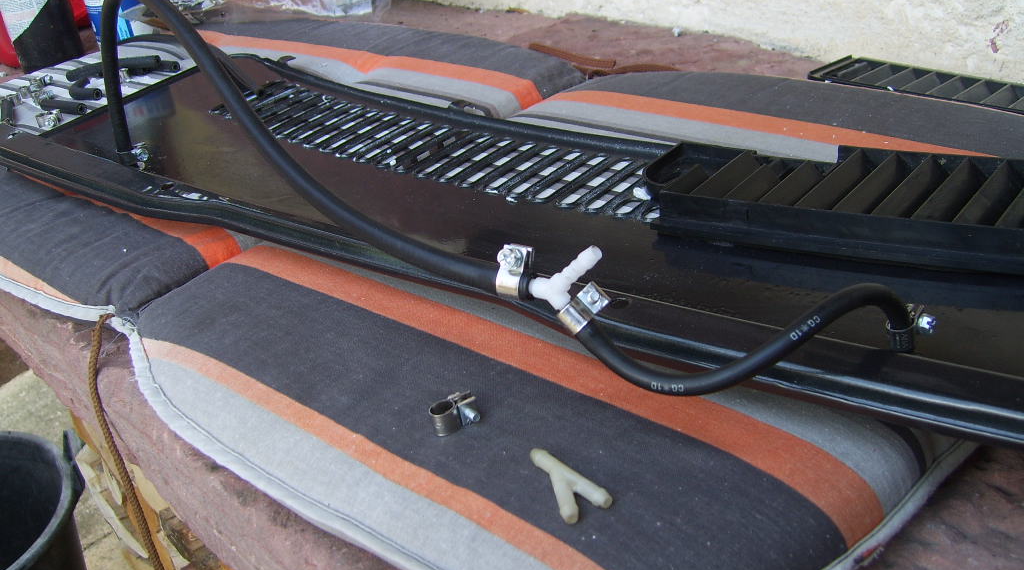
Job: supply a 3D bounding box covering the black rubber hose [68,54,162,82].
[{"bbox_3d":[-0.311,-0.170,0.882,0.075,0.013,0.016,-5,31,5],"label":"black rubber hose"}]

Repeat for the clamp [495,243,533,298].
[{"bbox_3d":[0.001,-0.005,0.441,0.009,0.021,0.015,13,16,24],"label":"clamp"}]

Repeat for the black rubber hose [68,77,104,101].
[{"bbox_3d":[-0.326,-0.150,0.862,0.028,0.011,0.020,9,35,27],"label":"black rubber hose"}]

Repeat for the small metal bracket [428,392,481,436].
[{"bbox_3d":[-0.024,0.053,0.460,0.020,0.011,0.015,-17,32,-14],"label":"small metal bracket"}]

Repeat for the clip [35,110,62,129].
[{"bbox_3d":[-0.365,-0.130,0.885,0.020,0.013,0.014,-15,34,-13],"label":"clip"}]

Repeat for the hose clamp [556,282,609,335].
[{"bbox_3d":[0.028,0.009,0.445,0.021,0.010,0.015,-43,7,0],"label":"hose clamp"}]

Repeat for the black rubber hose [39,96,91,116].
[{"bbox_3d":[-0.329,-0.132,0.827,0.055,0.010,0.010,13,37,35],"label":"black rubber hose"}]

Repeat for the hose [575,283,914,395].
[{"bbox_3d":[0.092,0.019,0.455,0.143,0.054,0.022,-9,31,-1],"label":"hose"}]

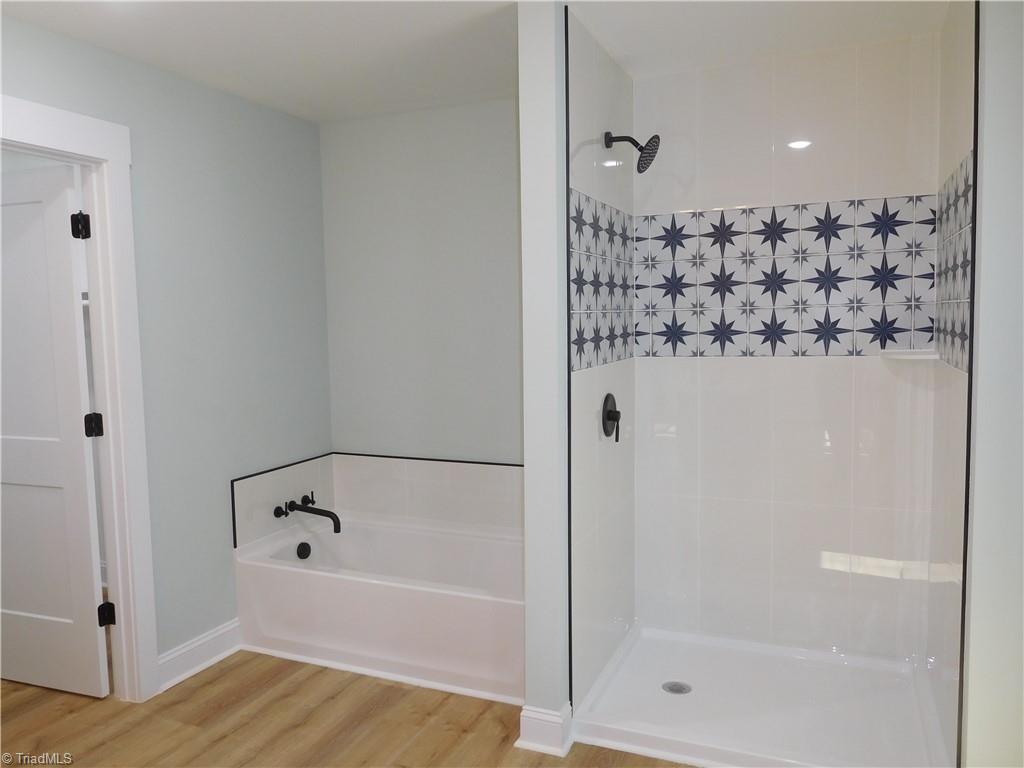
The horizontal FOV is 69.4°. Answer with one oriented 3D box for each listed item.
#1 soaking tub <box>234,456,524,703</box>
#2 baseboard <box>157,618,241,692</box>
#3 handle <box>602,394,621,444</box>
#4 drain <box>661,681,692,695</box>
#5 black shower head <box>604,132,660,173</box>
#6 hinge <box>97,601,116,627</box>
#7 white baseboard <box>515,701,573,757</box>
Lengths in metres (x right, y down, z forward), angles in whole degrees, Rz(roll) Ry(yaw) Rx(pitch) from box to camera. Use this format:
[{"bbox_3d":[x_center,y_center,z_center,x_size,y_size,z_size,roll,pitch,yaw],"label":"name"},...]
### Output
[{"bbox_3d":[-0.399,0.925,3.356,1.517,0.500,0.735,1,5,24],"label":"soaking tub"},{"bbox_3d":[-1.313,1.140,3.132,0.032,0.143,0.437,1,5,24],"label":"baseboard"},{"bbox_3d":[0.413,0.133,2.941,0.054,0.200,0.172,1,5,24],"label":"handle"},{"bbox_3d":[0.635,1.167,2.843,0.110,0.012,0.110,-1,5,0],"label":"drain"},{"bbox_3d":[0.466,-0.890,2.832,0.210,0.172,0.150,1,5,24],"label":"black shower head"},{"bbox_3d":[-1.566,0.896,2.865,0.047,0.092,0.040,1,5,24],"label":"hinge"},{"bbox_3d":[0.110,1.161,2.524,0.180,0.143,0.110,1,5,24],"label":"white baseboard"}]

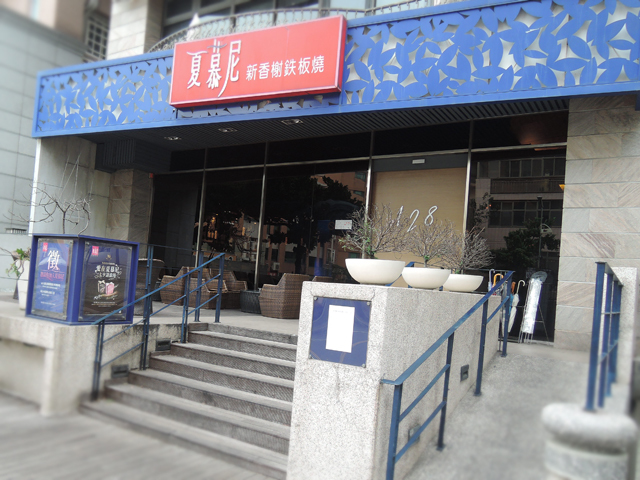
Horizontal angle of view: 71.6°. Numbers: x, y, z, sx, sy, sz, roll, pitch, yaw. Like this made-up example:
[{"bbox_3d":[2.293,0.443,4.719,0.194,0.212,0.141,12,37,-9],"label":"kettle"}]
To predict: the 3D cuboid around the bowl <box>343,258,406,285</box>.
[{"bbox_3d":[0.457,0.271,3.720,0.500,0.200,0.500,5,-4,0],"label":"bowl"}]

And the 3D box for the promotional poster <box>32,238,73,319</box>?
[{"bbox_3d":[-3.152,0.446,5.221,0.658,0.898,0.040,3,-4,27],"label":"promotional poster"}]

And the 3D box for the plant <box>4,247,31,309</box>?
[{"bbox_3d":[-4.144,0.527,6.150,0.460,0.870,0.420,5,-4,0],"label":"plant"}]

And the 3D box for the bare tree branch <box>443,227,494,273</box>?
[{"bbox_3d":[1.881,0.114,5.620,0.640,0.580,0.600,5,-4,0],"label":"bare tree branch"}]

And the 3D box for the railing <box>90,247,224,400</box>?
[{"bbox_3d":[-1.958,0.944,5.643,0.200,1.660,1.860,3,-4,26],"label":"railing"}]

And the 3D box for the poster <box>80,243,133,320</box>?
[{"bbox_3d":[-2.577,0.515,5.374,0.040,0.920,0.660,3,-4,27],"label":"poster"}]

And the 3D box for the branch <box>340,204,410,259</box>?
[{"bbox_3d":[0.465,-0.067,3.720,0.570,0.460,0.520,5,-4,0],"label":"branch"}]

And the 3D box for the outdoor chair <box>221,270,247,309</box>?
[{"bbox_3d":[-2.022,1.019,9.470,0.680,0.800,0.680,2,-4,32],"label":"outdoor chair"}]

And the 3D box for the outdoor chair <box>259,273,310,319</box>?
[{"bbox_3d":[-0.681,1.038,8.401,0.680,0.820,0.660,1,-5,42],"label":"outdoor chair"}]

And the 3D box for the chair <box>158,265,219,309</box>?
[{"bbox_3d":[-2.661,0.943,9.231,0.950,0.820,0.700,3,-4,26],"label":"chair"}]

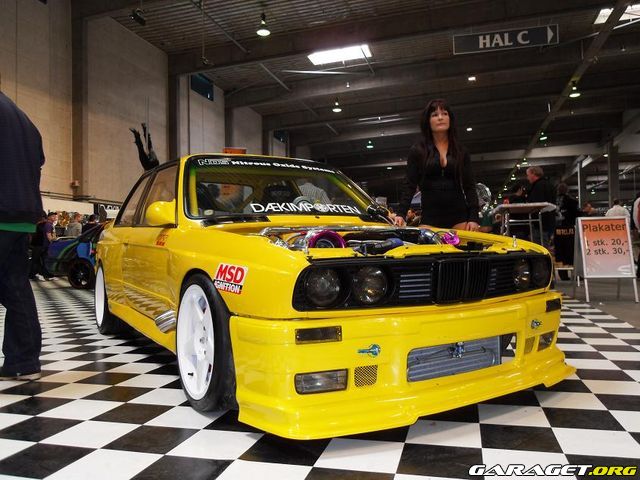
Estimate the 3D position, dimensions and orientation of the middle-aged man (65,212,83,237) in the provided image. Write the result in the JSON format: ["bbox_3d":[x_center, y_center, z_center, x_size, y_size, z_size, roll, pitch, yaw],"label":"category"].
[{"bbox_3d":[-6.260,0.213,13.150,0.360,1.760,0.500,-1,-1,-28],"label":"middle-aged man"}]

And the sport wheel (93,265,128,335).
[{"bbox_3d":[-1.735,0.511,4.380,0.240,0.600,0.600,-1,-1,-31],"label":"sport wheel"}]

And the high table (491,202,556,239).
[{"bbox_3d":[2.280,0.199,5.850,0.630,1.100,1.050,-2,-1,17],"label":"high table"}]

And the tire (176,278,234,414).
[{"bbox_3d":[-0.420,0.436,2.215,0.240,0.600,0.600,-1,-1,-31],"label":"tire"}]

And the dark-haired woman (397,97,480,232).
[{"bbox_3d":[0.820,-0.113,3.620,0.580,1.700,0.420,-1,-1,9],"label":"dark-haired woman"}]

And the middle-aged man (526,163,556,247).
[{"bbox_3d":[2.940,-0.113,6.950,0.420,1.740,0.520,-2,-1,12],"label":"middle-aged man"}]

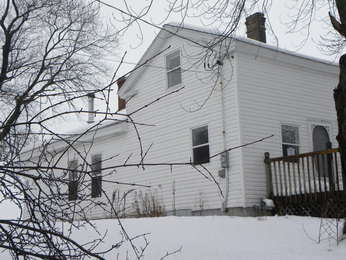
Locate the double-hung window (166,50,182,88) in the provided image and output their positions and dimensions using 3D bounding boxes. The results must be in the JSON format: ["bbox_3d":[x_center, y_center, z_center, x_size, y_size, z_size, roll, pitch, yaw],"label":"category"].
[{"bbox_3d":[0.035,-1.783,17.203,0.110,1.040,0.690,6,-14,-38],"label":"double-hung window"}]

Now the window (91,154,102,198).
[{"bbox_3d":[-2.645,1.601,20.142,0.110,1.500,0.670,6,-14,-38],"label":"window"}]

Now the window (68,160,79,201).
[{"bbox_3d":[-3.685,1.875,21.433,0.110,1.500,0.670,6,-14,-38],"label":"window"}]

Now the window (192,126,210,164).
[{"bbox_3d":[0.777,0.433,15.935,0.110,1.040,0.690,6,-14,-38],"label":"window"}]

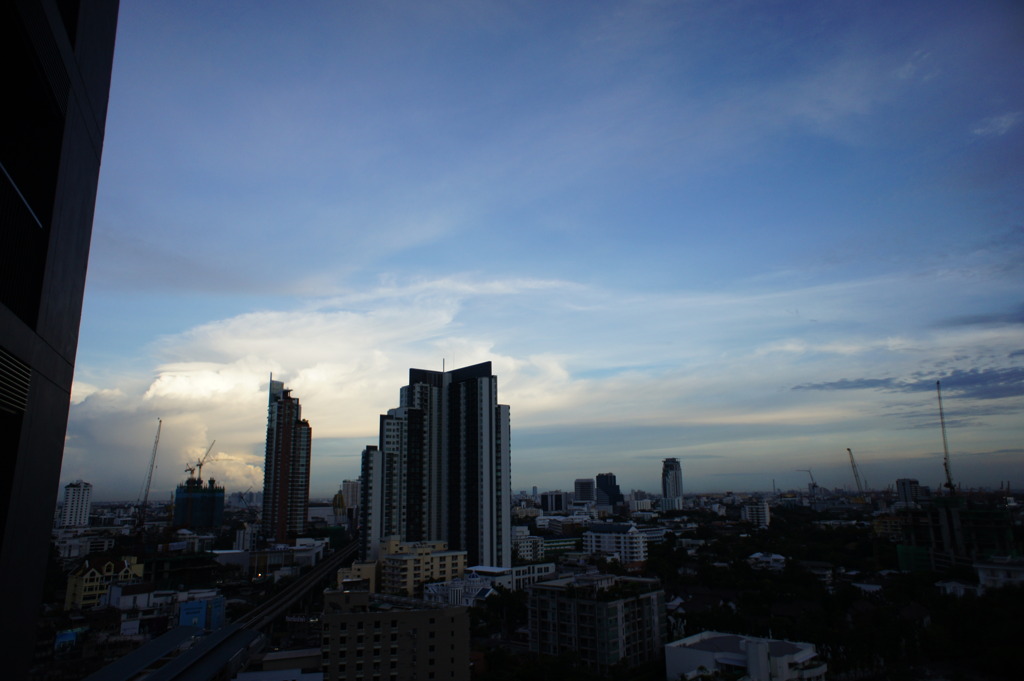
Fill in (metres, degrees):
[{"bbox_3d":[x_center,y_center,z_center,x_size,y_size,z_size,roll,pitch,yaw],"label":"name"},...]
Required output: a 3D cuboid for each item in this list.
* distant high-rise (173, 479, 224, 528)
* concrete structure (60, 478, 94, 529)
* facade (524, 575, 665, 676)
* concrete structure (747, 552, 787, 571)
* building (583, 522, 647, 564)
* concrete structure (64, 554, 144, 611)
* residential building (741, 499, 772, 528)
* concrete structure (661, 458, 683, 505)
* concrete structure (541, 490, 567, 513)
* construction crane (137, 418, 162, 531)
[{"bbox_3d":[-349.550,190.520,762.430,42.000,71.190,30.000,2,-13,-15],"label":"distant high-rise"},{"bbox_3d":[-488.270,183.330,765.080,26.000,59.000,17.000,4,-14,-22],"label":"concrete structure"},{"bbox_3d":[26.650,84.830,211.260,26.000,24.220,34.700,-12,-16,39],"label":"facade"},{"bbox_3d":[121.760,105.790,326.330,16.500,9.200,10.000,-8,-14,28],"label":"concrete structure"},{"bbox_3d":[68.950,135.930,452.590,42.000,28.970,14.000,-11,-16,37],"label":"building"},{"bbox_3d":[-150.100,89.090,251.150,12.000,17.000,20.500,-8,-14,27],"label":"concrete structure"},{"bbox_3d":[248.150,176.790,692.240,26.000,27.500,14.000,-7,-14,24],"label":"residential building"},{"bbox_3d":[297.460,267.630,1271.250,30.000,97.000,28.000,-2,-13,5],"label":"concrete structure"},{"bbox_3d":[68.110,265.580,1118.760,38.000,41.000,24.000,1,-13,-10],"label":"concrete structure"},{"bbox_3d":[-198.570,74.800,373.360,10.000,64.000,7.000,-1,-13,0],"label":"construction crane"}]

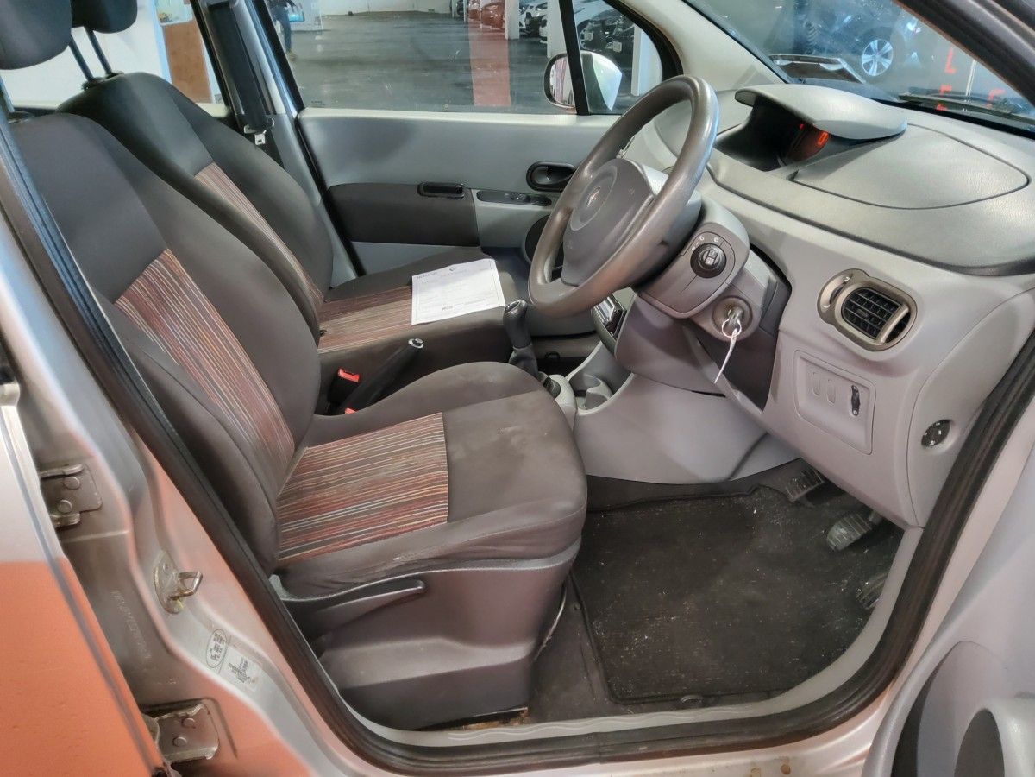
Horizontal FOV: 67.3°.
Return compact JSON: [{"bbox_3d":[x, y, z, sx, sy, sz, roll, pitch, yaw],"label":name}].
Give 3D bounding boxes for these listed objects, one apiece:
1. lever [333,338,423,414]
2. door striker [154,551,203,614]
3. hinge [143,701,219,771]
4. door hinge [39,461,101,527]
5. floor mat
[{"bbox_3d":[-0.274,-0.004,1.505,0.260,0.048,0.042,-42,24,16],"label":"lever"},{"bbox_3d":[-0.334,0.191,0.763,0.030,0.068,0.037,2,28,7],"label":"door striker"},{"bbox_3d":[-0.348,0.360,0.806,0.070,0.056,0.028,-10,29,-16],"label":"hinge"},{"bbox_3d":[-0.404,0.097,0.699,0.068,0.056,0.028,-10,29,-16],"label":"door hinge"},{"bbox_3d":[0.435,0.332,1.391,0.640,0.025,0.490,-3,28,-4],"label":"floor mat"}]

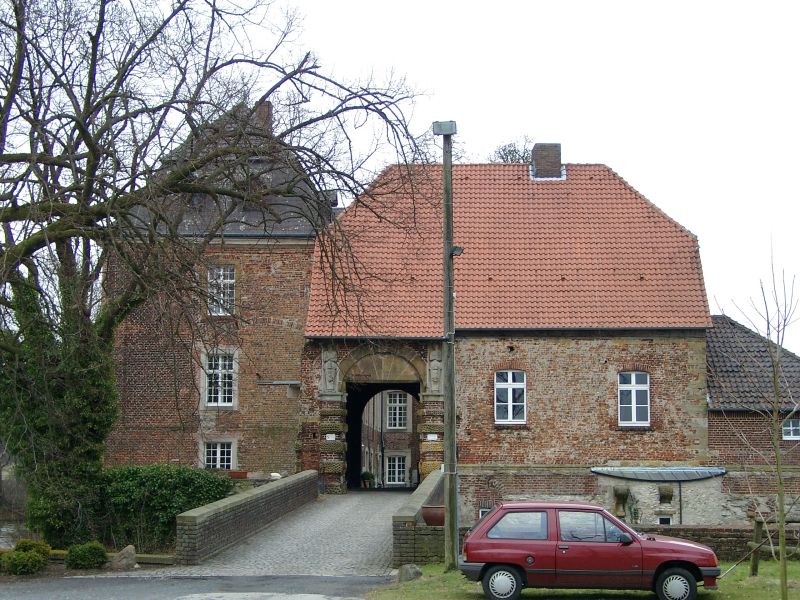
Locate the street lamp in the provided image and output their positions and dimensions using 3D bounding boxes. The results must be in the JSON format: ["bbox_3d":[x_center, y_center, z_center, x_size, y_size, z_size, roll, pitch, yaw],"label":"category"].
[{"bbox_3d":[0.840,0.753,25.611,0.480,8.346,0.450,0,-7,3],"label":"street lamp"}]

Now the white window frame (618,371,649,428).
[{"bbox_3d":[8.402,3.553,49.700,1.154,1.984,0.150,0,-7,3],"label":"white window frame"}]

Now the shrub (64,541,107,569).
[{"bbox_3d":[-6.079,4.909,26.800,0.812,0.514,0.800,0,-7,3],"label":"shrub"}]

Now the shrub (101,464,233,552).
[{"bbox_3d":[-5.304,4.778,31.501,2.999,2.067,2.400,0,-7,3],"label":"shrub"}]

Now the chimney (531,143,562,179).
[{"bbox_3d":[6.021,-5.665,56.700,1.084,1.421,1.100,0,-7,3],"label":"chimney"}]

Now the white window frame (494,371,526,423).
[{"bbox_3d":[4.006,3.521,50.000,1.125,1.946,0.150,0,-7,3],"label":"white window frame"}]

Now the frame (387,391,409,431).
[{"bbox_3d":[-0.128,5.909,74.000,1.078,1.997,0.150,0,-7,3],"label":"frame"}]

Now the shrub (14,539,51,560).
[{"bbox_3d":[-7.236,4.941,27.300,0.709,0.485,0.720,0,-7,3],"label":"shrub"}]

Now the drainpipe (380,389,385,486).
[{"bbox_3d":[-0.911,7.071,73.542,0.130,5.800,0.130,0,-7,3],"label":"drainpipe"}]

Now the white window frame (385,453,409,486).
[{"bbox_3d":[-0.179,9.079,74.000,1.030,1.552,0.150,0,-7,3],"label":"white window frame"}]

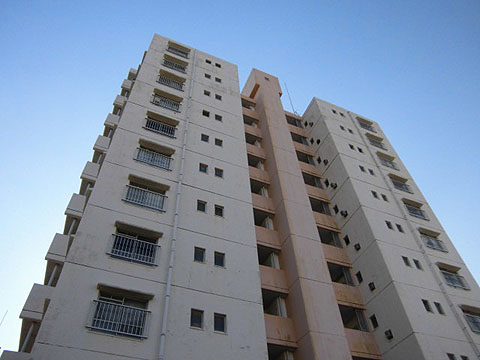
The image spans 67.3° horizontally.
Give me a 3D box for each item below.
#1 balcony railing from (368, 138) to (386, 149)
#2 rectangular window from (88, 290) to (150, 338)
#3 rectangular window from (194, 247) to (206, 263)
[{"bbox_3d":[11.954,-3.142,31.505,1.850,0.900,0.140,17,-52,-17],"label":"balcony railing"},{"bbox_3d":[-3.748,4.217,11.395,1.670,1.290,0.180,17,-52,-17],"label":"rectangular window"},{"bbox_3d":[-1.640,3.070,14.730,0.460,0.680,0.100,17,-52,-17],"label":"rectangular window"}]

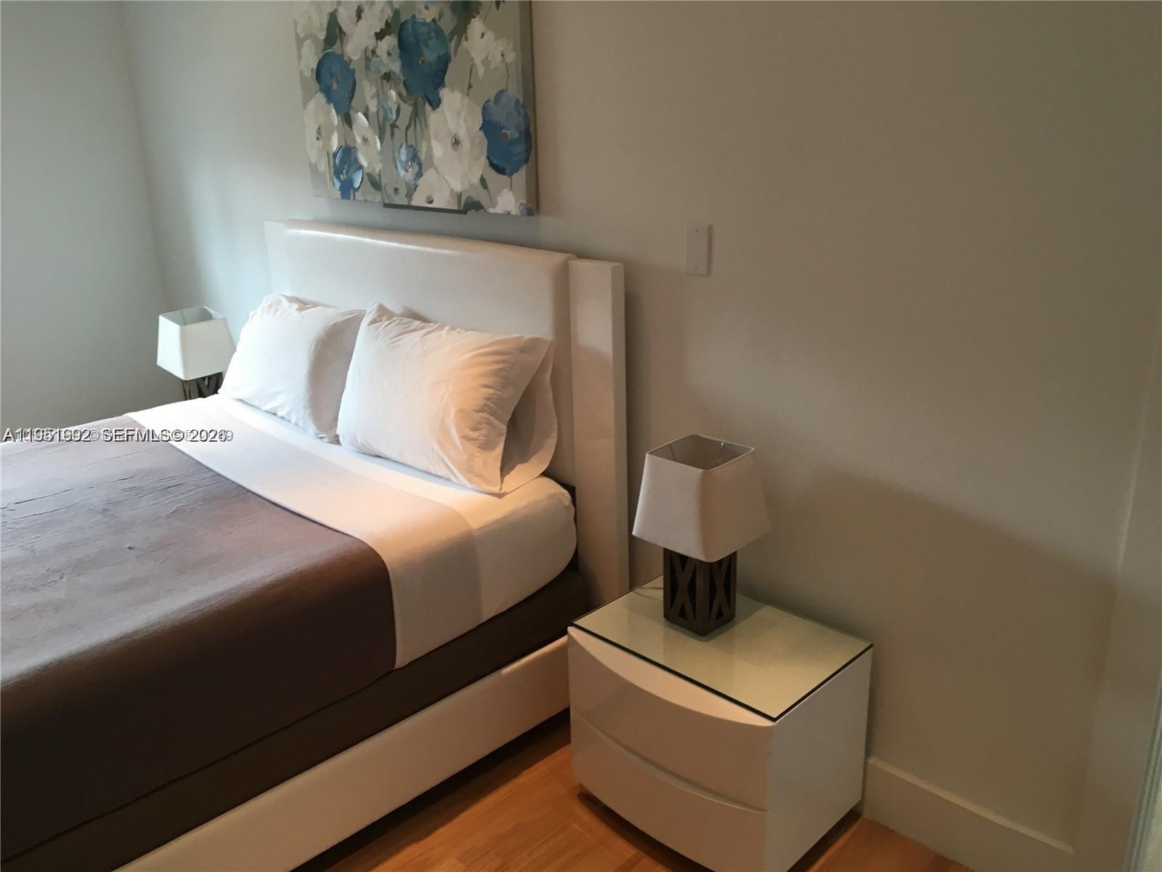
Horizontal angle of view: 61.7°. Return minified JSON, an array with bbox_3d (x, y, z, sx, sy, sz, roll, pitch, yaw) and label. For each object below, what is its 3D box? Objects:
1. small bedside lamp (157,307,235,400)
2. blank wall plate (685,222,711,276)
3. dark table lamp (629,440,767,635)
[{"bbox_3d":[-1.407,-0.245,3.599,0.223,0.395,0.223,-18,24,-42],"label":"small bedside lamp"},{"bbox_3d":[0.260,-0.414,2.170,0.070,0.115,0.006,16,25,42],"label":"blank wall plate"},{"bbox_3d":[0.260,0.218,2.107,0.223,0.390,0.223,-18,24,-42],"label":"dark table lamp"}]

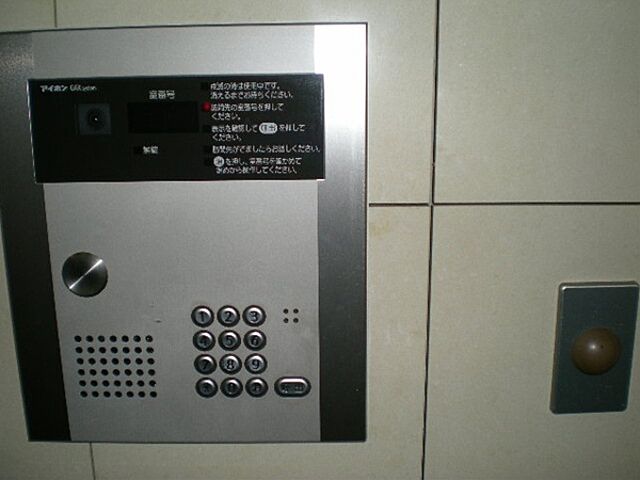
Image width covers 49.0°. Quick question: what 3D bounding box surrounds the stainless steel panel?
[{"bbox_3d":[-0.112,0.067,0.597,0.224,0.234,0.015,0,13,1],"label":"stainless steel panel"}]

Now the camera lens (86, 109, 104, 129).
[{"bbox_3d":[-0.179,-0.098,0.564,0.015,0.015,0.010,0,13,1],"label":"camera lens"}]

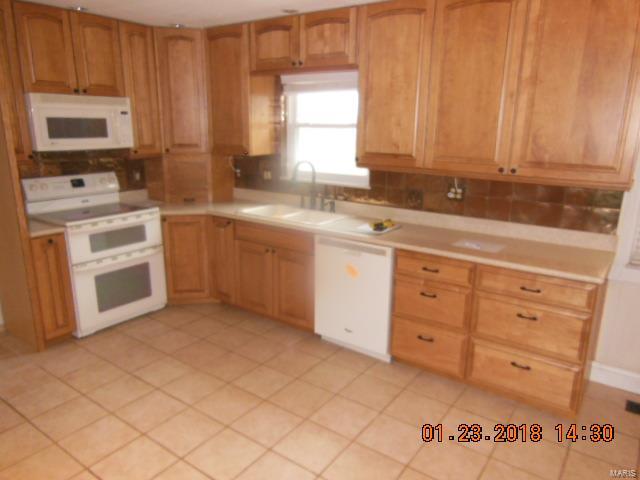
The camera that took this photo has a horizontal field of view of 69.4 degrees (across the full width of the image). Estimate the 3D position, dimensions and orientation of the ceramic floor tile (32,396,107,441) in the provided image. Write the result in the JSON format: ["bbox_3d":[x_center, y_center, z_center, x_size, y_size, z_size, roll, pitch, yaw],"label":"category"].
[{"bbox_3d":[-1.416,1.010,2.629,0.307,0.010,0.307,11,17,34],"label":"ceramic floor tile"}]

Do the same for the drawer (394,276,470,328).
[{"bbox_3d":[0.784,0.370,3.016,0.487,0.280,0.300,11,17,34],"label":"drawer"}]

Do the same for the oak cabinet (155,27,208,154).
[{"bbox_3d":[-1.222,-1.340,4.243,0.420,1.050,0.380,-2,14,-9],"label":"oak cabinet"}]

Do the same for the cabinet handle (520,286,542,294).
[{"bbox_3d":[1.151,0.273,2.517,0.105,0.018,0.030,11,17,34],"label":"cabinet handle"}]

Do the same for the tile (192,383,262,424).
[{"bbox_3d":[-0.540,0.971,2.732,0.303,0.010,0.303,11,17,34],"label":"tile"}]

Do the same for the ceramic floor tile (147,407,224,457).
[{"bbox_3d":[-0.729,1.044,2.525,0.307,0.010,0.307,11,17,34],"label":"ceramic floor tile"}]

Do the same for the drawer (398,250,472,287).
[{"bbox_3d":[0.799,0.136,2.972,0.483,0.139,0.420,10,17,32],"label":"drawer"}]

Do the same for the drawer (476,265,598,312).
[{"bbox_3d":[1.265,0.219,2.674,0.586,0.148,0.420,10,17,32],"label":"drawer"}]

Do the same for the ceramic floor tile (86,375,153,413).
[{"bbox_3d":[-1.234,0.950,2.875,0.307,0.010,0.307,11,17,34],"label":"ceramic floor tile"}]

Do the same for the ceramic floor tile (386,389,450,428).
[{"bbox_3d":[0.568,0.994,2.700,0.303,0.010,0.303,11,17,34],"label":"ceramic floor tile"}]

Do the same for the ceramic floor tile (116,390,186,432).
[{"bbox_3d":[-0.969,0.987,2.666,0.302,0.012,0.302,11,17,34],"label":"ceramic floor tile"}]

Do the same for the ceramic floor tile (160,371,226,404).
[{"bbox_3d":[-0.800,0.937,2.945,0.307,0.010,0.307,11,17,34],"label":"ceramic floor tile"}]

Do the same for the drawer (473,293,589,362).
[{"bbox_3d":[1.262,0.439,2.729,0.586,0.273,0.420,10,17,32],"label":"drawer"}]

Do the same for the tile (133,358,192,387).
[{"bbox_3d":[-1.054,0.892,3.126,0.306,0.010,0.306,11,17,34],"label":"tile"}]

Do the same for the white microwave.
[{"bbox_3d":[-1.898,-0.898,3.542,0.400,0.387,0.757,10,17,32],"label":"white microwave"}]

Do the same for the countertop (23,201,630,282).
[{"bbox_3d":[-0.329,-0.012,3.111,3.811,0.043,1.930,11,17,34],"label":"countertop"}]

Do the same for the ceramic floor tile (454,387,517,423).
[{"bbox_3d":[0.997,0.982,2.771,0.303,0.010,0.303,11,17,34],"label":"ceramic floor tile"}]

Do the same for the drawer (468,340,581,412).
[{"bbox_3d":[1.258,0.725,2.801,0.586,0.269,0.420,10,17,32],"label":"drawer"}]

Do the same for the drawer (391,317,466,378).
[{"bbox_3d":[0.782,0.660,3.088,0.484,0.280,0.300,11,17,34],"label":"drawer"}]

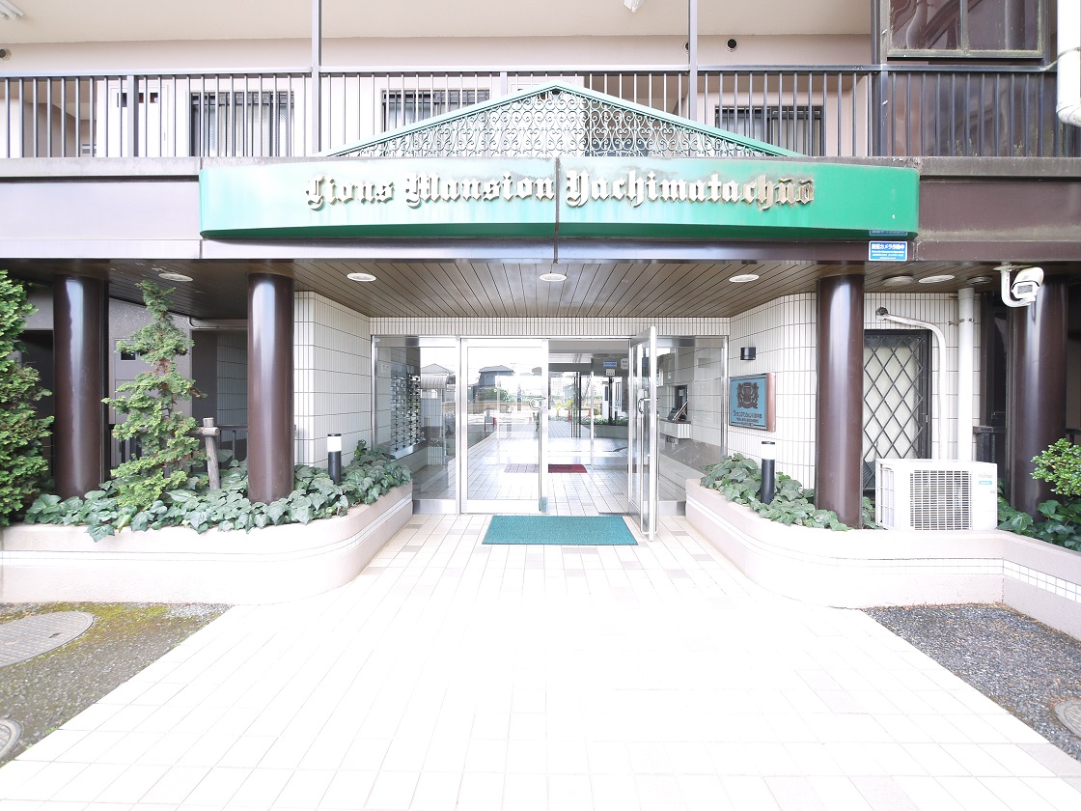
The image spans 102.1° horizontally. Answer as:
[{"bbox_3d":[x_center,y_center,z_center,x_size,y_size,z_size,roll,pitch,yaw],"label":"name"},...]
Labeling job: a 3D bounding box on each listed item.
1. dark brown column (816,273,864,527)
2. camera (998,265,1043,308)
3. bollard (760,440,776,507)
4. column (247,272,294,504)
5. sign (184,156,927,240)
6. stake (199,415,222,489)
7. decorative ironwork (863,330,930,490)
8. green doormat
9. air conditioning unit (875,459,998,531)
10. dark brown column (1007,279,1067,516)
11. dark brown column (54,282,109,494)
[{"bbox_3d":[2.529,-0.022,3.690,0.335,2.130,0.335,0,1,1],"label":"dark brown column"},{"bbox_3d":[3.740,-0.915,3.400,0.340,0.290,0.240,-21,12,-31],"label":"camera"},{"bbox_3d":[2.140,0.670,4.100,0.120,0.670,0.120,0,1,1],"label":"bollard"},{"bbox_3d":[-2.316,-0.072,3.759,0.335,2.070,0.335,0,1,1],"label":"column"},{"bbox_3d":[0.115,-1.452,3.130,5.220,0.450,0.320,0,1,1],"label":"sign"},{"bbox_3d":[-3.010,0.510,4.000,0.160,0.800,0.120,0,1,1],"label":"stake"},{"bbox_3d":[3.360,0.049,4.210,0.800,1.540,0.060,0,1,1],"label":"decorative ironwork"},{"bbox_3d":[0.214,1.420,5.030,1.620,0.015,1.000,0,2,1],"label":"green doormat"},{"bbox_3d":[3.165,0.722,3.520,0.760,0.545,0.300,0,1,1],"label":"air conditioning unit"},{"bbox_3d":[4.188,-0.025,3.680,0.335,2.110,0.335,0,1,1],"label":"dark brown column"},{"bbox_3d":[-4.009,-0.080,3.819,0.335,2.070,0.335,0,1,1],"label":"dark brown column"}]

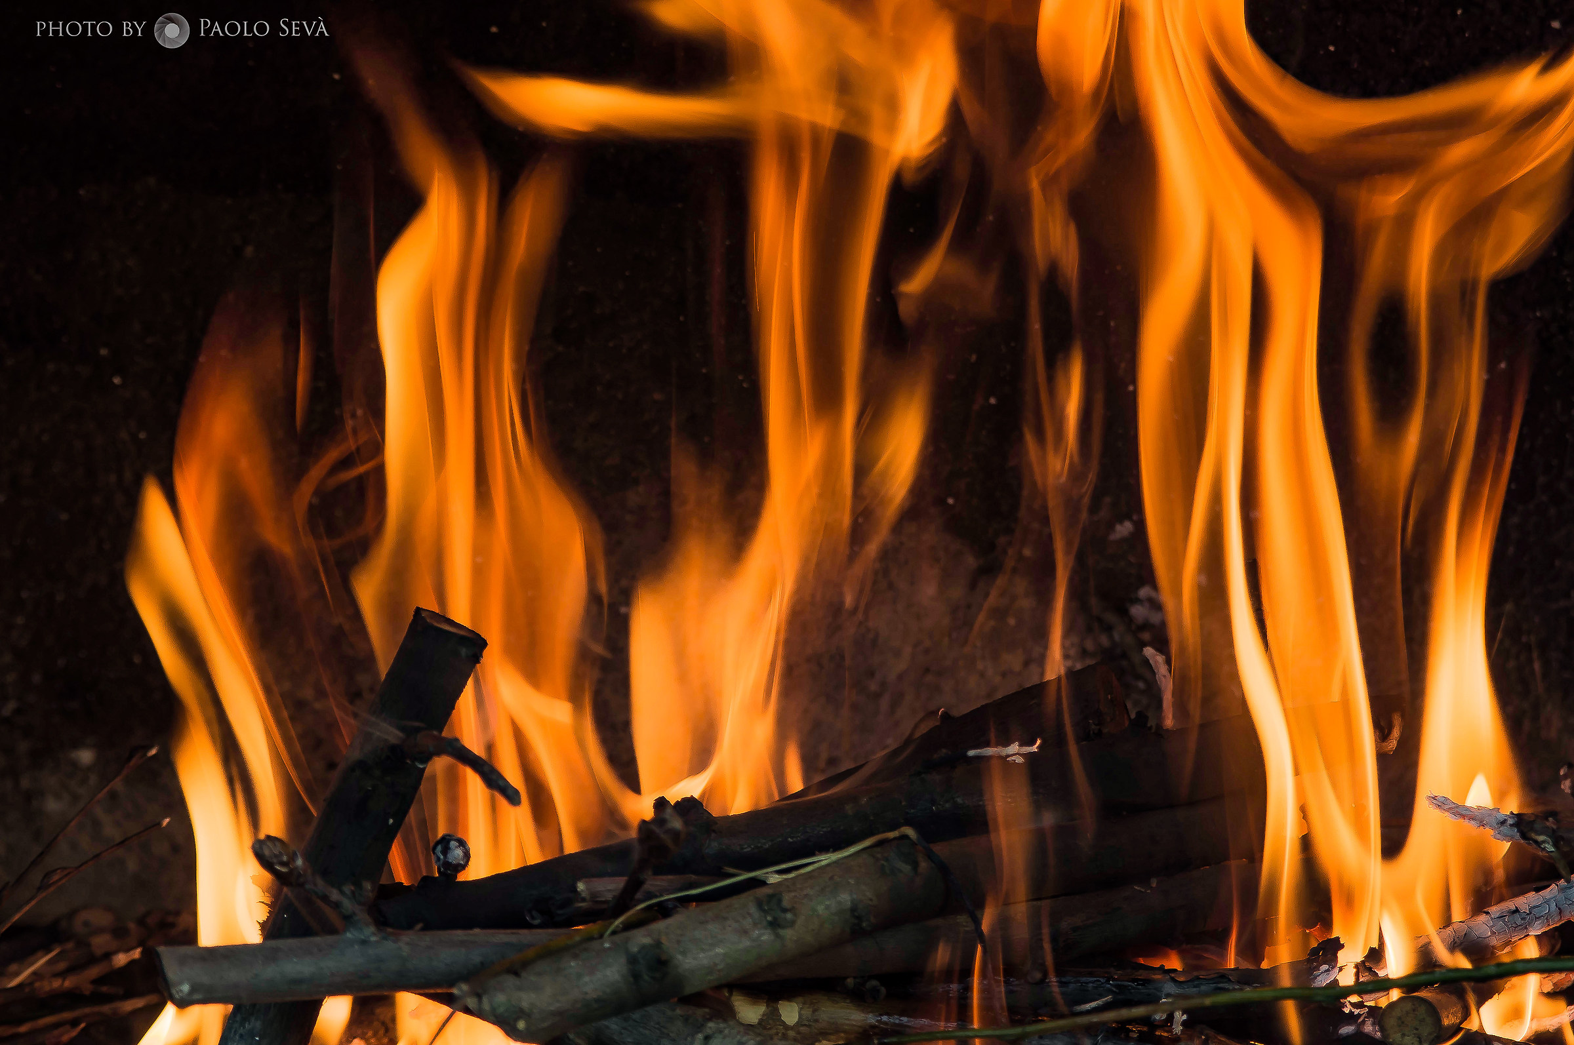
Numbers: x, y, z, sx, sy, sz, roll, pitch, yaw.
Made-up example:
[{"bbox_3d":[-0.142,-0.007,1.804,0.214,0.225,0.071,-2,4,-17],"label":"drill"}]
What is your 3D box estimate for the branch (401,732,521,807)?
[{"bbox_3d":[-0.081,0.062,1.725,0.035,0.009,0.007,28,18,19],"label":"branch"}]

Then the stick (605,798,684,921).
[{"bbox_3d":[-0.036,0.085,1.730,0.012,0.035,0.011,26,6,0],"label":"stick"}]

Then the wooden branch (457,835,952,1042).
[{"bbox_3d":[-0.020,0.104,1.710,0.130,0.020,0.020,-19,15,-22],"label":"wooden branch"}]

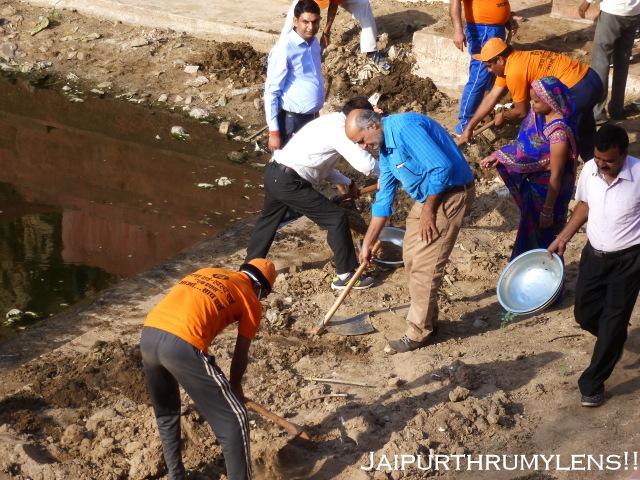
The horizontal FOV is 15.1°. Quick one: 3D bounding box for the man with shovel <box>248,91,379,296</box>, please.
[{"bbox_3d":[-0.046,-0.293,14.950,0.850,1.220,0.520,-3,25,-11],"label":"man with shovel"}]

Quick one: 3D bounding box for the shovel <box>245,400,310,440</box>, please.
[{"bbox_3d":[-0.270,0.985,13.080,0.720,0.230,0.180,35,-3,-43],"label":"shovel"}]

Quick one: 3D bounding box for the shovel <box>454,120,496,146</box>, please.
[{"bbox_3d":[0.960,-0.620,16.350,0.720,0.220,0.180,-31,9,29],"label":"shovel"}]

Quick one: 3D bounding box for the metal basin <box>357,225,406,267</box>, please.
[{"bbox_3d":[0.444,0.069,15.250,0.430,0.140,0.430,1,28,0],"label":"metal basin"}]

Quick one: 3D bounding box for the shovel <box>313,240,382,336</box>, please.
[{"bbox_3d":[0.250,0.325,14.300,0.280,0.770,0.200,25,30,-15],"label":"shovel"}]

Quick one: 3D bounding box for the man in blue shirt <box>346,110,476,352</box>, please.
[{"bbox_3d":[0.527,-0.061,14.100,0.750,1.500,0.550,-14,29,-30],"label":"man in blue shirt"}]

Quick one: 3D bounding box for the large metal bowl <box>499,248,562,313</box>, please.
[{"bbox_3d":[1.200,0.266,13.500,0.430,0.130,0.430,-15,50,21],"label":"large metal bowl"}]

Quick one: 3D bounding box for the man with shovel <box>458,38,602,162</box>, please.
[{"bbox_3d":[1.412,-0.916,16.250,0.950,1.100,0.550,-1,25,-6],"label":"man with shovel"}]

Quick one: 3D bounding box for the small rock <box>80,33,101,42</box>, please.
[{"bbox_3d":[-1.791,-1.580,18.900,0.170,0.060,0.100,-7,26,-18],"label":"small rock"}]

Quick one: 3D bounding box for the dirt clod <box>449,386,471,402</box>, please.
[{"bbox_3d":[0.786,0.871,13.650,0.120,0.085,0.100,1,24,-1],"label":"dirt clod"}]

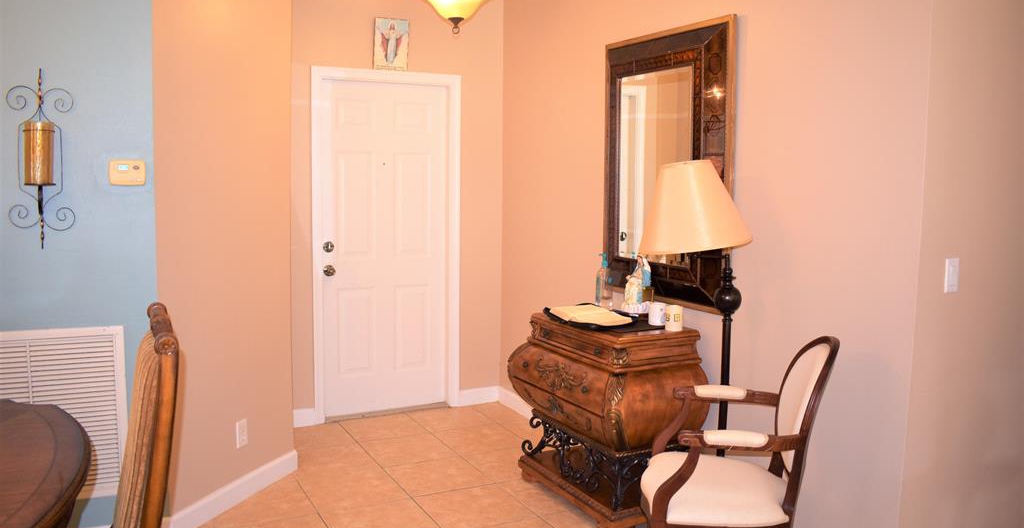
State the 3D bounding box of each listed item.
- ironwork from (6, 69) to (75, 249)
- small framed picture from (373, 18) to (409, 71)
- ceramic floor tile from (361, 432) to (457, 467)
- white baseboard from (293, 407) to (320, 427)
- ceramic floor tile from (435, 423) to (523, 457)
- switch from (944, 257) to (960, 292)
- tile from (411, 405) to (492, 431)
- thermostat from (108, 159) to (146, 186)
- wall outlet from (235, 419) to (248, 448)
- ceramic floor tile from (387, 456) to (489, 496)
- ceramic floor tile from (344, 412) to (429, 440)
[{"bbox_3d":[-1.665,-0.366,2.716,0.192,0.617,0.110,-1,6,-27],"label":"ironwork"},{"bbox_3d":[-0.727,-1.322,4.634,0.220,0.313,0.020,-2,6,-28],"label":"small framed picture"},{"bbox_3d":[-0.573,1.037,4.269,0.427,0.010,0.427,-1,6,-27],"label":"ceramic floor tile"},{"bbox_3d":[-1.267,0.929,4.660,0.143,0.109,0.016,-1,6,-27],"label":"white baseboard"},{"bbox_3d":[-0.187,1.008,4.393,0.428,0.013,0.428,-2,6,-27],"label":"ceramic floor tile"},{"bbox_3d":[1.429,0.038,2.491,0.073,0.115,0.012,-2,6,-28],"label":"switch"},{"bbox_3d":[-0.388,0.990,4.849,0.427,0.010,0.427,-1,6,-27],"label":"tile"},{"bbox_3d":[-1.411,-0.334,2.818,0.127,0.094,0.030,-2,6,-28],"label":"thermostat"},{"bbox_3d":[-1.214,0.768,3.469,0.010,0.115,0.071,3,5,18],"label":"wall outlet"},{"bbox_3d":[-0.375,1.075,3.887,0.427,0.010,0.427,-1,6,-27],"label":"ceramic floor tile"},{"bbox_3d":[-0.759,0.983,4.570,0.426,0.013,0.426,-2,6,-27],"label":"ceramic floor tile"}]

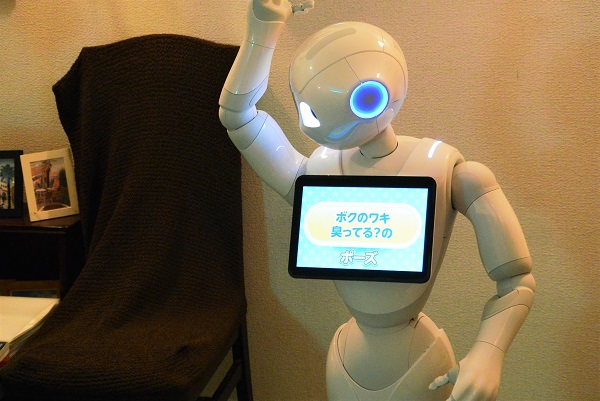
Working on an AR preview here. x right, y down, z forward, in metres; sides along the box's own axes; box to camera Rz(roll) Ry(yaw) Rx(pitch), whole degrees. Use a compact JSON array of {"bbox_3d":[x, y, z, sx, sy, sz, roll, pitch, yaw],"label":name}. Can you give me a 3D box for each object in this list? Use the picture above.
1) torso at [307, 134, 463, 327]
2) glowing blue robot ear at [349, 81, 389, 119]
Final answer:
[{"bbox_3d":[0.146,0.052,2.325,0.260,0.310,0.180,1,9,22],"label":"torso"},{"bbox_3d":[0.114,-0.168,2.245,0.067,0.067,0.015,-5,17,-18],"label":"glowing blue robot ear"}]

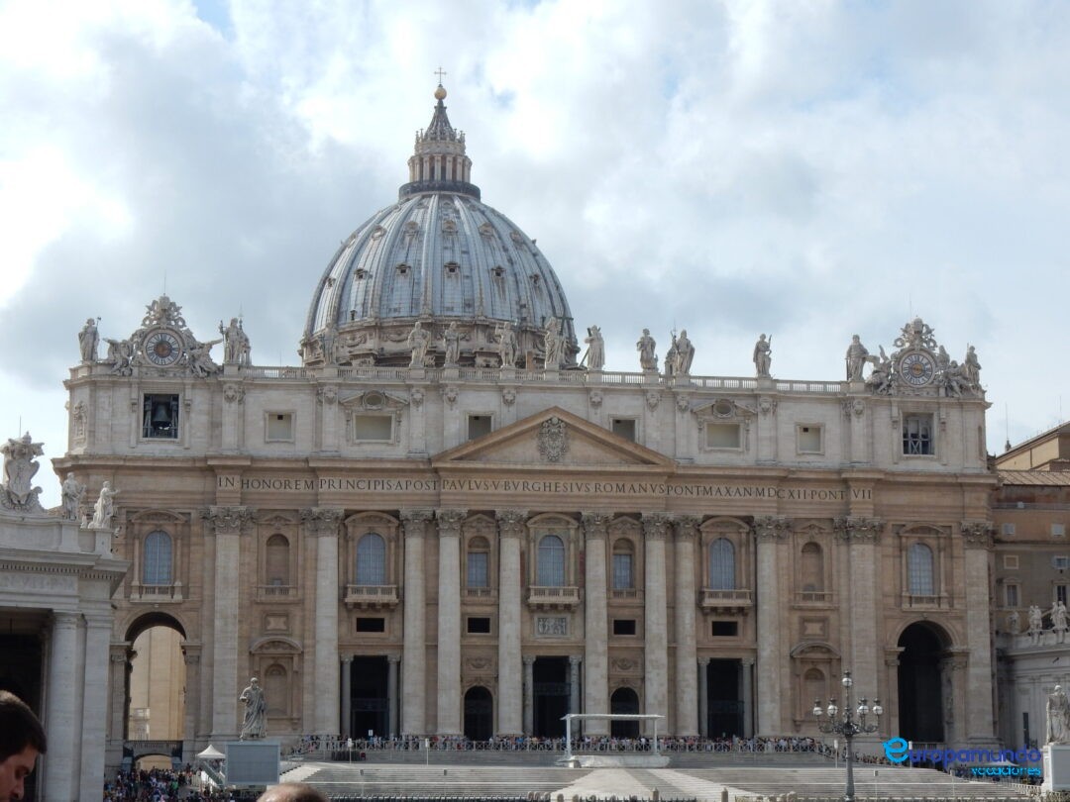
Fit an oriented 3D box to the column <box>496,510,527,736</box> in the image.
[{"bbox_3d":[-2.851,26.891,266.523,3.600,27.302,3.500,1,-10,-8],"label":"column"}]

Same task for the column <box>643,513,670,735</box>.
[{"bbox_3d":[14.710,27.310,265.920,3.430,27.290,3.000,1,-10,-9],"label":"column"}]

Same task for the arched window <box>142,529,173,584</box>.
[{"bbox_3d":[-45.951,19.135,267.518,3.571,6.532,0.600,1,-10,-9],"label":"arched window"}]

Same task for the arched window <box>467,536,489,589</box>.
[{"bbox_3d":[-6.910,19.540,266.360,2.910,6.510,0.700,1,-10,-9],"label":"arched window"}]

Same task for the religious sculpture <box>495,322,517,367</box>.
[{"bbox_3d":[-3.523,-6.984,273.816,2.474,5.795,1.800,1,-10,-8],"label":"religious sculpture"}]

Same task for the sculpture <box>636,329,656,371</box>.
[{"bbox_3d":[14.282,-6.670,281.215,2.350,5.500,1.700,1,-10,-9],"label":"sculpture"}]

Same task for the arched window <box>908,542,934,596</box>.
[{"bbox_3d":[48.899,21.280,278.105,3.389,6.541,0.700,1,-10,-8],"label":"arched window"}]

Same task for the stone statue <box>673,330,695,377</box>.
[{"bbox_3d":[18.650,-5.990,273.670,2.910,6.040,1.800,1,-10,-9],"label":"stone statue"}]

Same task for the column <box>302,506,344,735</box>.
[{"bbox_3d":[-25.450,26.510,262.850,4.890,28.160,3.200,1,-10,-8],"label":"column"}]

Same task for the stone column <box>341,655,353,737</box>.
[{"bbox_3d":[-23.010,36.351,268.978,1.500,10.112,1.450,1,-10,-9],"label":"stone column"}]

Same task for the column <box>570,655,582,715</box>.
[{"bbox_3d":[4.860,35.980,265.680,1.460,10.110,1.400,1,-10,-9],"label":"column"}]

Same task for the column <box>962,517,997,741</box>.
[{"bbox_3d":[55.670,28.980,274.970,4.430,27.720,2.000,1,-10,-9],"label":"column"}]

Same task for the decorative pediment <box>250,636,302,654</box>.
[{"bbox_3d":[-30.700,28.940,260.040,6.070,2.100,1.000,1,-10,-9],"label":"decorative pediment"}]

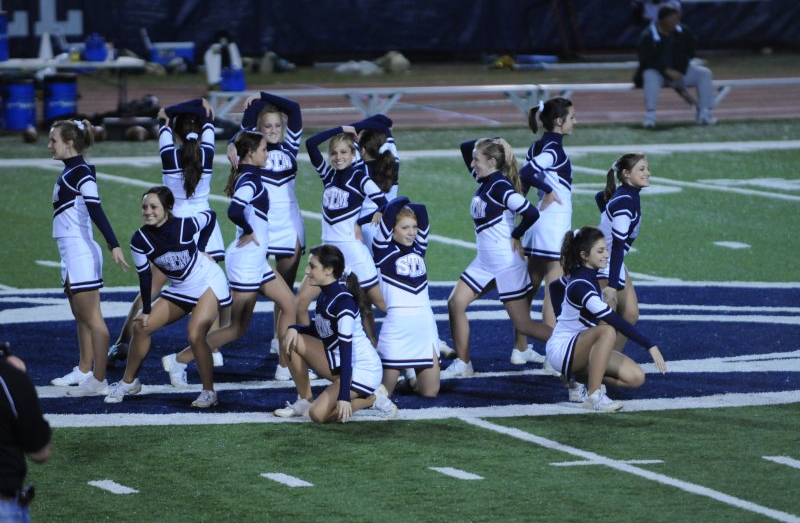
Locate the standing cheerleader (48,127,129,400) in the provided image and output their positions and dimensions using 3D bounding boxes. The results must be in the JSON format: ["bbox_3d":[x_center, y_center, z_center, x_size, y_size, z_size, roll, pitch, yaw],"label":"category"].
[{"bbox_3d":[-1.857,-0.034,39.553,0.460,1.620,0.520,-1,4,-13],"label":"standing cheerleader"}]

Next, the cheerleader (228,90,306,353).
[{"bbox_3d":[-0.817,-0.237,42.000,0.470,1.660,0.380,-1,4,-7],"label":"cheerleader"}]

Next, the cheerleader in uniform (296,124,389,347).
[{"bbox_3d":[-0.308,-0.057,39.890,0.620,1.510,0.700,2,5,33],"label":"cheerleader in uniform"}]

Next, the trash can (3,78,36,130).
[{"bbox_3d":[-4.307,-1.771,75.320,0.400,0.600,0.400,-1,4,-12],"label":"trash can"}]

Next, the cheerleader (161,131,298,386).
[{"bbox_3d":[-0.961,-0.023,39.849,0.930,1.500,0.460,-1,4,-11],"label":"cheerleader"}]

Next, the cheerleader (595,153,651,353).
[{"bbox_3d":[1.200,0.048,39.646,0.620,1.390,0.450,-1,4,-5],"label":"cheerleader"}]

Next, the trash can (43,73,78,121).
[{"bbox_3d":[-3.887,-1.853,76.220,0.410,0.600,0.410,0,4,0],"label":"trash can"}]

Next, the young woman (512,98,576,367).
[{"bbox_3d":[0.899,-0.180,41.154,0.430,1.650,0.460,-1,4,-12],"label":"young woman"}]

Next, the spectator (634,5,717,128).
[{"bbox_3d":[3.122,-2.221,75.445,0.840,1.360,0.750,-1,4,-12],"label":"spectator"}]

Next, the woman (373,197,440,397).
[{"bbox_3d":[0.040,0.178,39.054,0.430,1.150,0.580,-2,4,-23],"label":"woman"}]

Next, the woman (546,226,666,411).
[{"bbox_3d":[1.176,0.313,38.002,0.680,1.010,0.520,0,4,2],"label":"woman"}]

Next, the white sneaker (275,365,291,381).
[{"bbox_3d":[-0.626,0.654,39.857,0.255,0.100,0.100,0,4,5],"label":"white sneaker"}]

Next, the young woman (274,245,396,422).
[{"bbox_3d":[-0.360,0.386,37.309,0.700,0.980,0.520,-3,5,-32],"label":"young woman"}]

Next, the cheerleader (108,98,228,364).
[{"bbox_3d":[-1.444,-0.189,41.138,0.700,1.620,0.480,-1,4,-14],"label":"cheerleader"}]

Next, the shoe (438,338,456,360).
[{"bbox_3d":[0.274,0.527,41.500,0.260,0.120,0.100,38,6,2],"label":"shoe"}]

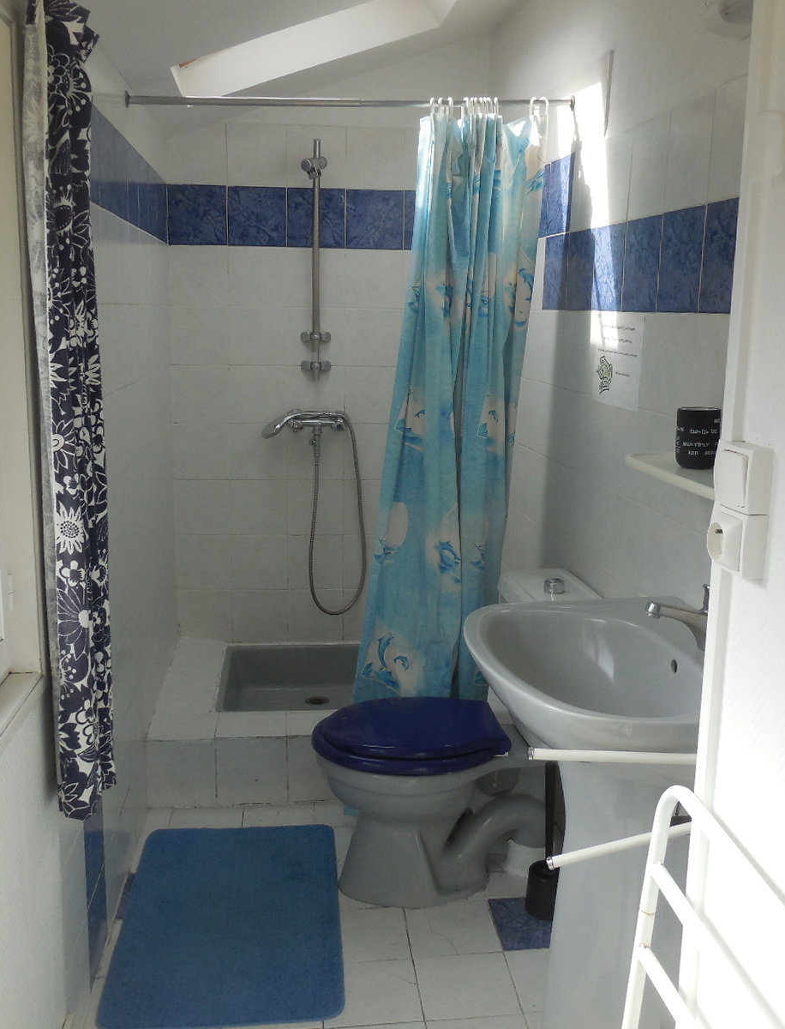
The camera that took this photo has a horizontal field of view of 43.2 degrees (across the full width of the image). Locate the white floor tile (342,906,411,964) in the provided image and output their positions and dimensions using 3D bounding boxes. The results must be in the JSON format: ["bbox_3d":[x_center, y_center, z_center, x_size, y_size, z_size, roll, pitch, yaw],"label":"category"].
[{"bbox_3d":[-0.064,0.961,2.269,0.200,0.012,0.200,0,11,-6],"label":"white floor tile"}]

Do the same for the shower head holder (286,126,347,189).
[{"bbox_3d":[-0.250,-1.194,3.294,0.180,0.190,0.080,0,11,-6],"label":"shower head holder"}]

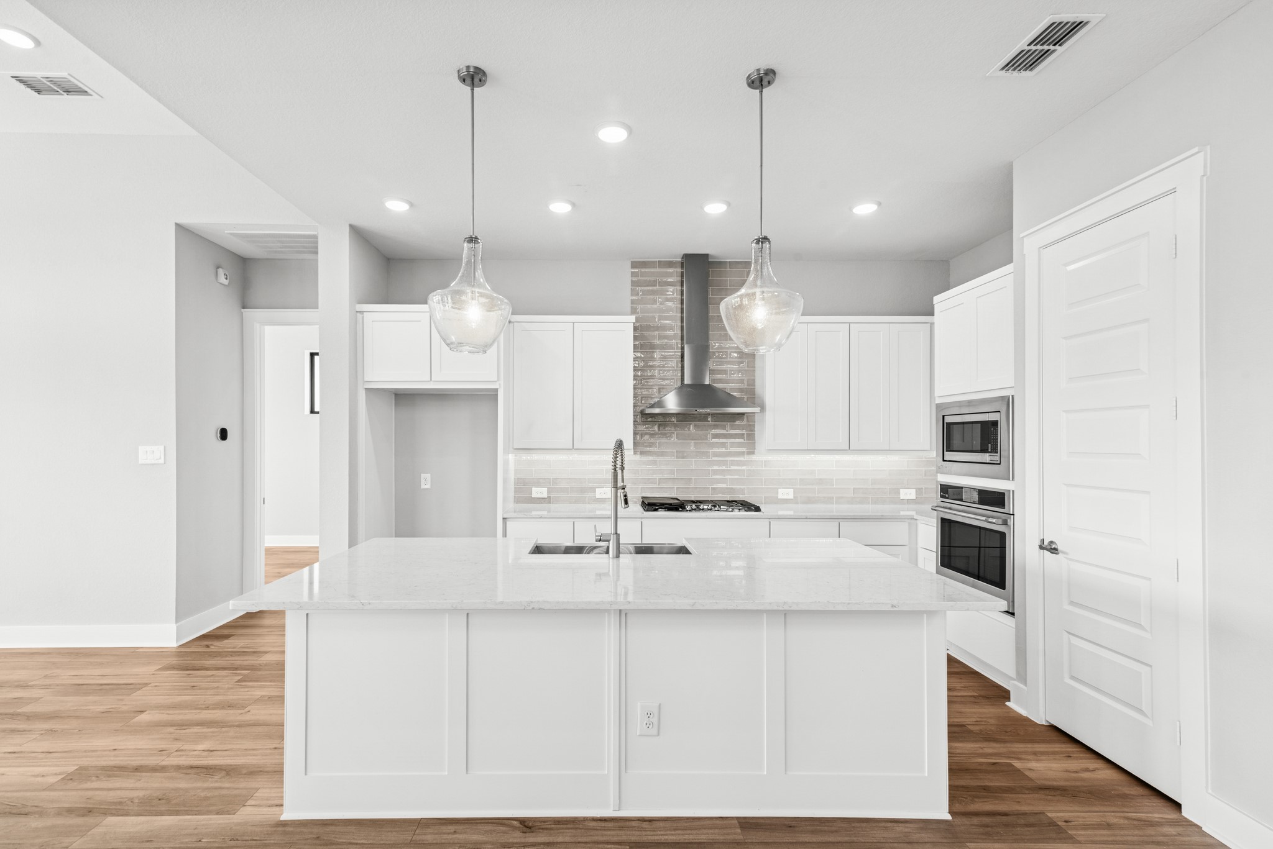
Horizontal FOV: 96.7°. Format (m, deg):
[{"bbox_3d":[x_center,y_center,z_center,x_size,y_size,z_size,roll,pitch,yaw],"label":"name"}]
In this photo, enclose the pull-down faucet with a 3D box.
[{"bbox_3d":[-0.112,0.343,2.729,0.125,0.544,0.260,0,-1,12],"label":"pull-down faucet"}]

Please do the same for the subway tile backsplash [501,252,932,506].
[{"bbox_3d":[0.780,-0.370,4.890,3.700,2.120,0.030,0,-1,-1],"label":"subway tile backsplash"}]

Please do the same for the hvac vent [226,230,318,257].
[{"bbox_3d":[-2.670,-1.420,4.460,0.760,0.030,0.570,0,-1,-1],"label":"hvac vent"}]

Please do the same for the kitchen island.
[{"bbox_3d":[-0.075,1.066,2.508,2.620,0.914,1.210,0,-1,-2],"label":"kitchen island"}]

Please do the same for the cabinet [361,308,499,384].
[{"bbox_3d":[-1.560,-0.585,4.585,1.050,0.610,0.610,0,-1,-1],"label":"cabinet"}]

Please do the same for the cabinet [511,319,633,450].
[{"bbox_3d":[-0.515,-0.321,4.720,0.980,1.080,0.340,0,-1,-1],"label":"cabinet"}]

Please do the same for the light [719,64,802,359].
[{"bbox_3d":[0.533,-0.900,2.405,0.350,1.175,0.350,0,-1,0],"label":"light"}]

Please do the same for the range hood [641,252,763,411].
[{"bbox_3d":[0.490,-0.745,4.630,0.914,1.330,0.510,0,-1,-1],"label":"range hood"}]

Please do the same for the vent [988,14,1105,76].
[{"bbox_3d":[1.608,-1.489,2.244,0.200,0.020,0.346,0,-1,0],"label":"vent"}]

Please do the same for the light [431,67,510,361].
[{"bbox_3d":[-0.690,-0.900,2.394,0.350,1.175,0.350,0,-1,0],"label":"light"}]

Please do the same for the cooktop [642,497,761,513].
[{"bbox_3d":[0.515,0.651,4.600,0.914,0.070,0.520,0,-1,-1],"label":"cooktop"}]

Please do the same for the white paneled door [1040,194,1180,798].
[{"bbox_3d":[2.150,0.295,2.588,0.050,2.438,0.690,0,-1,-3],"label":"white paneled door"}]

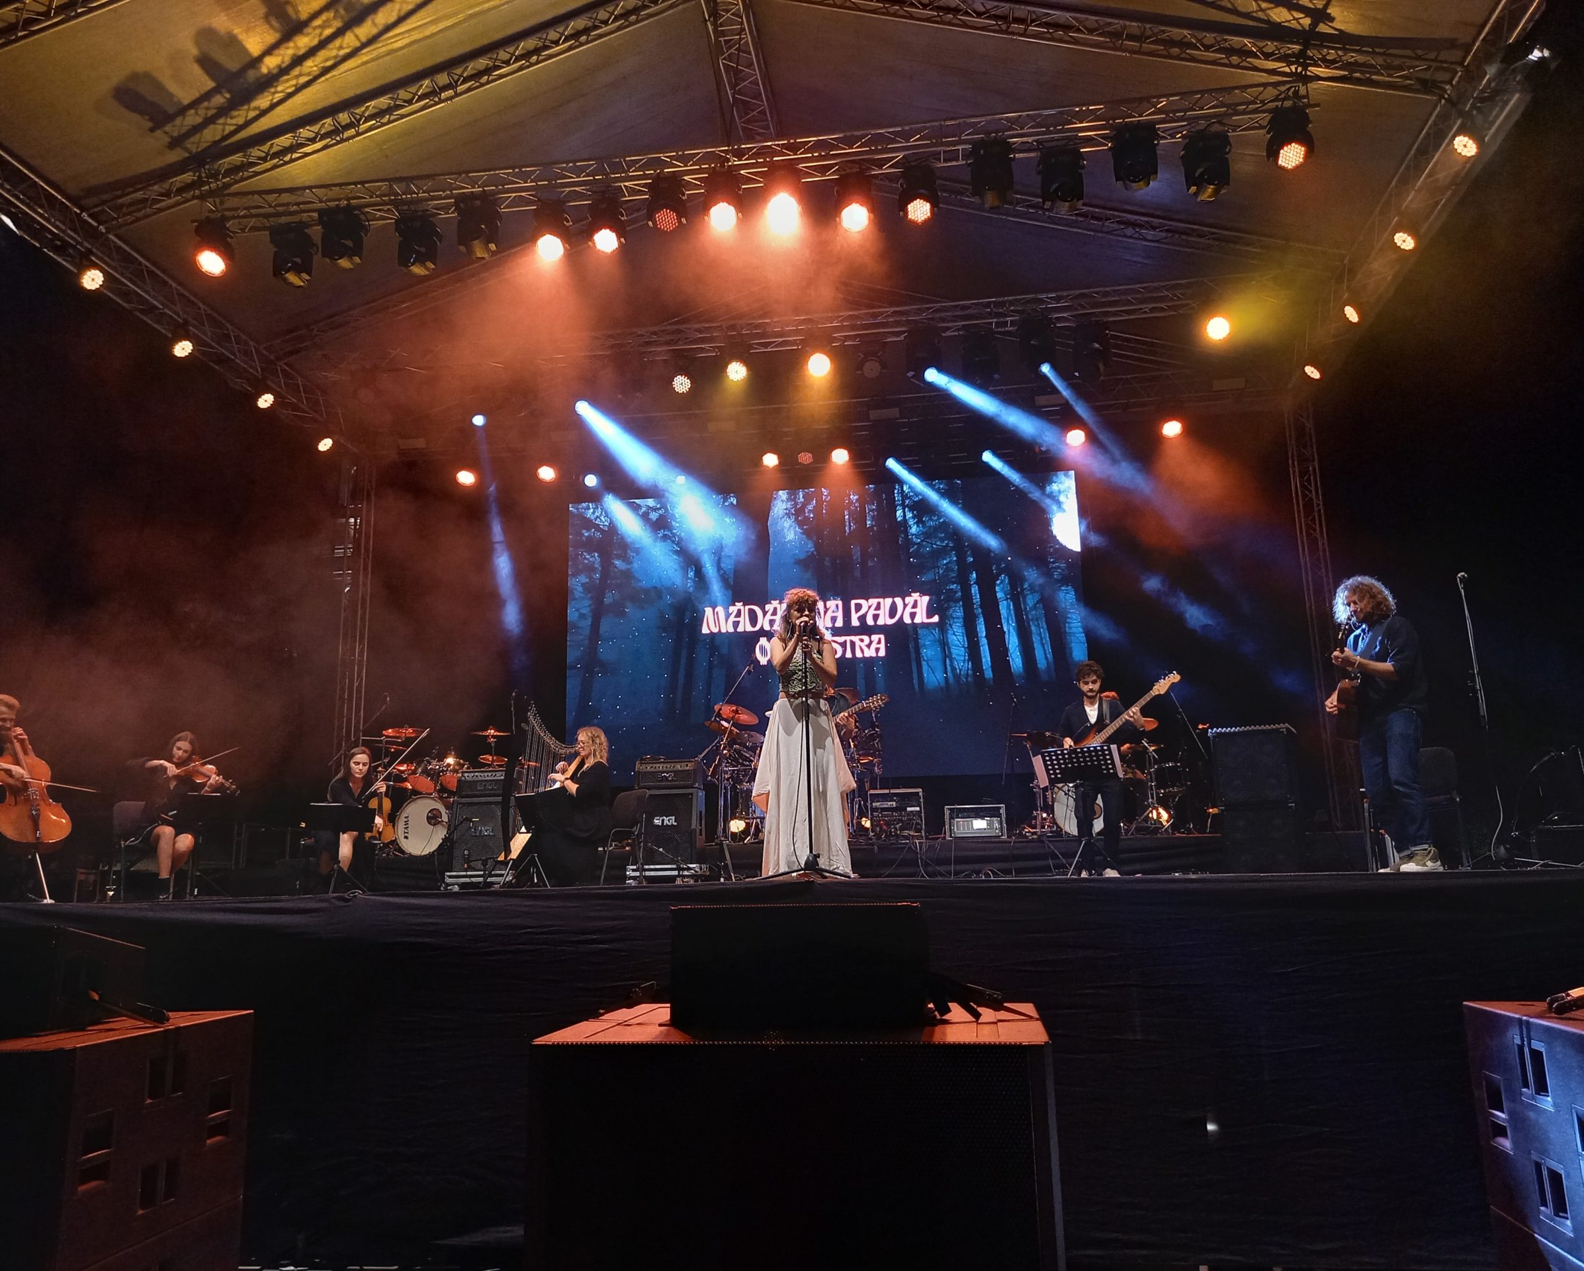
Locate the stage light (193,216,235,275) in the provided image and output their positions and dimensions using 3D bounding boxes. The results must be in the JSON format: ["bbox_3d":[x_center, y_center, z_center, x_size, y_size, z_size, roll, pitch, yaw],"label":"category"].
[{"bbox_3d":[-5.401,-3.625,11.412,0.350,0.460,0.280,-2,-12,4],"label":"stage light"}]

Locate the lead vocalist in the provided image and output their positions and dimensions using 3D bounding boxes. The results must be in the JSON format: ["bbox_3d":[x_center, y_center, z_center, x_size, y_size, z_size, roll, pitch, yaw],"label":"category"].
[{"bbox_3d":[0.063,0.555,6.961,0.580,1.680,0.450,-2,-11,4],"label":"lead vocalist"}]

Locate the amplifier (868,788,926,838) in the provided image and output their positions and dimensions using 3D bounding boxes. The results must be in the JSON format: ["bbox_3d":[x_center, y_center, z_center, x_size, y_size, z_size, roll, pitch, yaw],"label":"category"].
[{"bbox_3d":[1.030,1.771,12.100,0.540,0.490,0.420,-3,-12,7],"label":"amplifier"}]

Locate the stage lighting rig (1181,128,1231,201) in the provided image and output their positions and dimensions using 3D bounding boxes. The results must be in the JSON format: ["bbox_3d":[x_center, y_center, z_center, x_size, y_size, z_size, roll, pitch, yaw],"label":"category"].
[{"bbox_3d":[3.511,-3.987,10.369,0.400,0.530,0.350,-4,-7,13],"label":"stage lighting rig"}]

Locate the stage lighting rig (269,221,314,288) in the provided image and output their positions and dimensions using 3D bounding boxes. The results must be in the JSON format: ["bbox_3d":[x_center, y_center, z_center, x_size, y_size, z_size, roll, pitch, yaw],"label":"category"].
[{"bbox_3d":[-4.688,-3.540,11.460,0.370,0.530,0.310,-3,-11,8],"label":"stage lighting rig"}]

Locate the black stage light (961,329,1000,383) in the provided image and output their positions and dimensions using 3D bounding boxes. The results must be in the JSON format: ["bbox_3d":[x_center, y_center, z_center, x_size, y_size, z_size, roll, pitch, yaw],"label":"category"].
[{"bbox_3d":[2.078,-3.079,13.500,0.370,0.480,0.330,-3,-12,6],"label":"black stage light"}]

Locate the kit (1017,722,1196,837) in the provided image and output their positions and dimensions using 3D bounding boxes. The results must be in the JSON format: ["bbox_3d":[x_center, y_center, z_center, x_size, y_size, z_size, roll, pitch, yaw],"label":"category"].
[{"bbox_3d":[3.246,1.484,12.635,1.750,1.170,1.400,-3,-12,8],"label":"kit"}]

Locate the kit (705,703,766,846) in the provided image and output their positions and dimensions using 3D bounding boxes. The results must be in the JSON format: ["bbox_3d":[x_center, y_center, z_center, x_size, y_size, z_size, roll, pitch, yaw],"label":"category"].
[{"bbox_3d":[-0.014,1.416,12.913,1.750,1.460,1.400,-3,-12,8],"label":"kit"}]

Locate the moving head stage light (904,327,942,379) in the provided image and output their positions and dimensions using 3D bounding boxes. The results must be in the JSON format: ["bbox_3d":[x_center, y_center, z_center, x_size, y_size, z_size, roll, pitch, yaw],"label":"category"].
[{"bbox_3d":[1.442,-3.106,13.428,0.370,0.560,0.340,2,-12,-13],"label":"moving head stage light"}]

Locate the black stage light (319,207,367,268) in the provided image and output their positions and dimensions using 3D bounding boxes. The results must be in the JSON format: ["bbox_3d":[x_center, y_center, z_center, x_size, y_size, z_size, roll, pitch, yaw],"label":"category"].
[{"bbox_3d":[-4.126,-3.654,11.234,0.370,0.490,0.290,-3,-12,8],"label":"black stage light"}]

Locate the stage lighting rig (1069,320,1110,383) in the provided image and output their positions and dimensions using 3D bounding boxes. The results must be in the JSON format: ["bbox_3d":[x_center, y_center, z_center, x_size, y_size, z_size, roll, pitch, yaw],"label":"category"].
[{"bbox_3d":[3.252,-3.125,13.414,0.380,0.590,0.340,0,-11,-4],"label":"stage lighting rig"}]

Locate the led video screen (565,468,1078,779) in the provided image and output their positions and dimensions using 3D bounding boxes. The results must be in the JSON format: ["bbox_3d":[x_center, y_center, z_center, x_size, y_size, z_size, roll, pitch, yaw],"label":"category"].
[{"bbox_3d":[0.351,-0.074,16.052,6.856,3.892,0.180,-3,-12,8],"label":"led video screen"}]

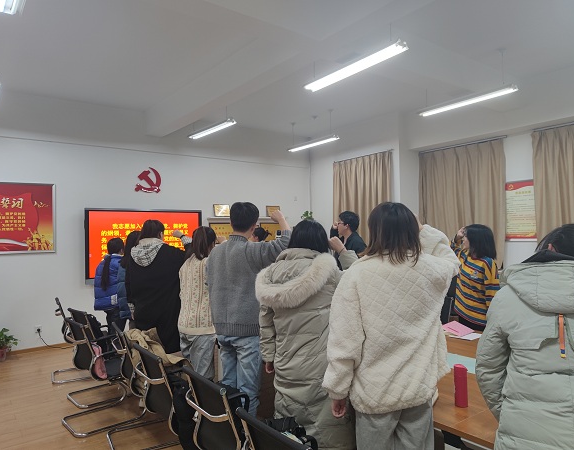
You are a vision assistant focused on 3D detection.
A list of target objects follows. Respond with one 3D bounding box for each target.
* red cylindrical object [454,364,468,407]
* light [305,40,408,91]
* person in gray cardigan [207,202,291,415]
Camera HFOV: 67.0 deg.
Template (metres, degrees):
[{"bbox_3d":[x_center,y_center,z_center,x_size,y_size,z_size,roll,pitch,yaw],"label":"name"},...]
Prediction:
[{"bbox_3d":[0.792,0.730,1.971,0.060,0.187,0.060,-1,-1,0],"label":"red cylindrical object"},{"bbox_3d":[0.604,-1.533,4.240,0.170,0.075,1.270,0,-2,-37],"label":"light"},{"bbox_3d":[-0.236,0.734,2.790,0.530,1.750,0.400,0,-1,0],"label":"person in gray cardigan"}]

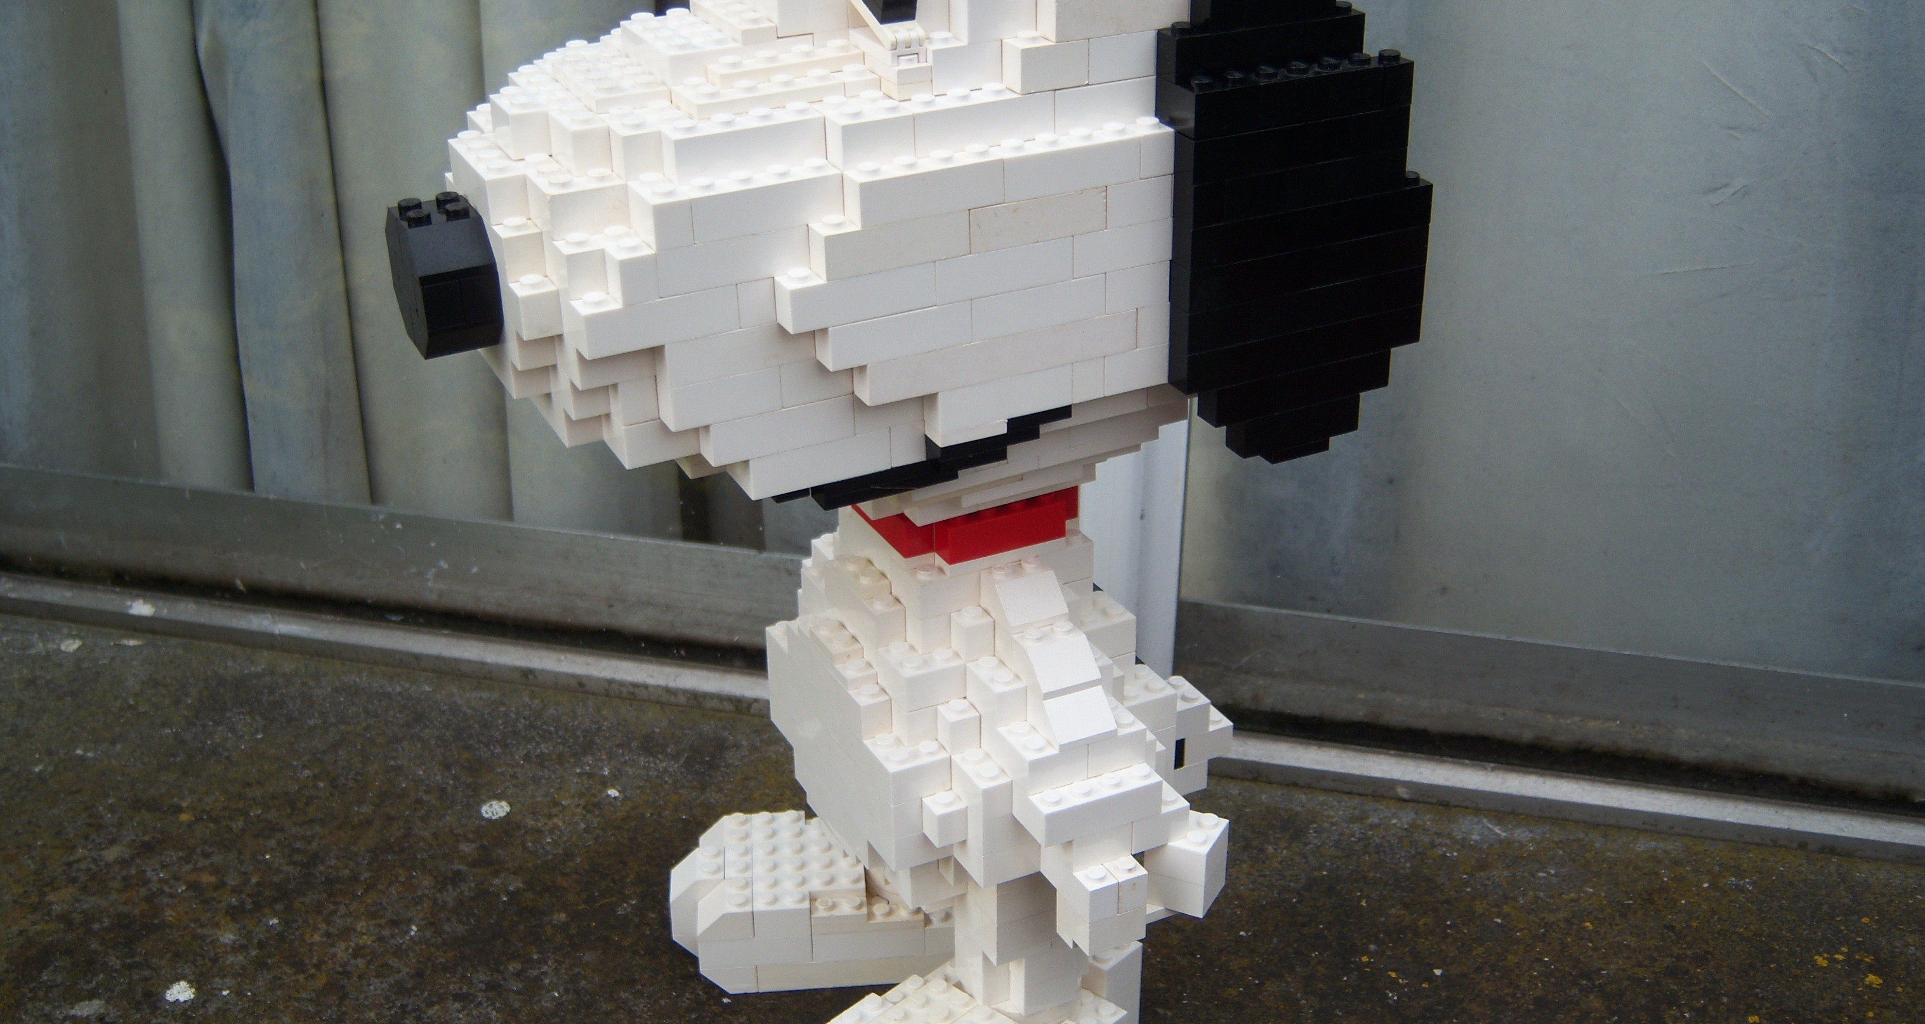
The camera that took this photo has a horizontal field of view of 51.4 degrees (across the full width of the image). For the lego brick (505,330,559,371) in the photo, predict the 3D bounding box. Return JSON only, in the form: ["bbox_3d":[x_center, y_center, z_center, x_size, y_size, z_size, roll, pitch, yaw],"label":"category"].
[{"bbox_3d":[-0.090,-0.036,0.416,0.008,0.010,0.010,-14,29,-22],"label":"lego brick"}]

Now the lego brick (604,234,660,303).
[{"bbox_3d":[-0.064,-0.048,0.392,0.008,0.011,0.008,-14,29,-23],"label":"lego brick"}]

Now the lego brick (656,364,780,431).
[{"bbox_3d":[-0.050,-0.025,0.413,0.024,0.010,0.011,-14,29,-22],"label":"lego brick"}]

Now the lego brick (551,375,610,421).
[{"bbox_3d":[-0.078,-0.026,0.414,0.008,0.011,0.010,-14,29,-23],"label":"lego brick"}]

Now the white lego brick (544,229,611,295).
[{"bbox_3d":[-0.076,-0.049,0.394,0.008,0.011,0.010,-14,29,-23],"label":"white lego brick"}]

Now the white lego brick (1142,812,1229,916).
[{"bbox_3d":[0.056,0.086,0.498,0.016,0.020,0.016,12,30,25],"label":"white lego brick"}]

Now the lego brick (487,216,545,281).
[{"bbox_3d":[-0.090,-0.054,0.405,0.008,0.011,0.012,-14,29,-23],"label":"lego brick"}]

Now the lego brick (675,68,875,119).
[{"bbox_3d":[-0.039,-0.086,0.410,0.037,0.005,0.016,-14,29,-23],"label":"lego brick"}]

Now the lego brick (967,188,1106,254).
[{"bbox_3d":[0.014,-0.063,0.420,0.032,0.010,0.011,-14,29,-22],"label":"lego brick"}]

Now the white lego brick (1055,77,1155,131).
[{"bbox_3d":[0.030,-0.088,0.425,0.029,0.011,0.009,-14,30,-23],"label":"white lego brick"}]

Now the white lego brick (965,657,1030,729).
[{"bbox_3d":[0.008,0.043,0.480,0.008,0.011,0.016,-14,29,-23],"label":"white lego brick"}]

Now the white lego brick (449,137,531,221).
[{"bbox_3d":[-0.099,-0.070,0.417,0.008,0.011,0.032,-14,30,-23],"label":"white lego brick"}]

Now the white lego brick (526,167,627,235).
[{"bbox_3d":[-0.077,-0.063,0.400,0.016,0.011,0.016,-14,29,-23],"label":"white lego brick"}]

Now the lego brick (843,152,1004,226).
[{"bbox_3d":[-0.008,-0.066,0.404,0.032,0.011,0.012,-14,29,-23],"label":"lego brick"}]

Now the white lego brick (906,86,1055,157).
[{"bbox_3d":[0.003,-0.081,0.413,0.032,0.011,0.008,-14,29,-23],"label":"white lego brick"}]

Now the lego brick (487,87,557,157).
[{"bbox_3d":[-0.092,-0.081,0.415,0.008,0.011,0.016,-14,29,-23],"label":"lego brick"}]

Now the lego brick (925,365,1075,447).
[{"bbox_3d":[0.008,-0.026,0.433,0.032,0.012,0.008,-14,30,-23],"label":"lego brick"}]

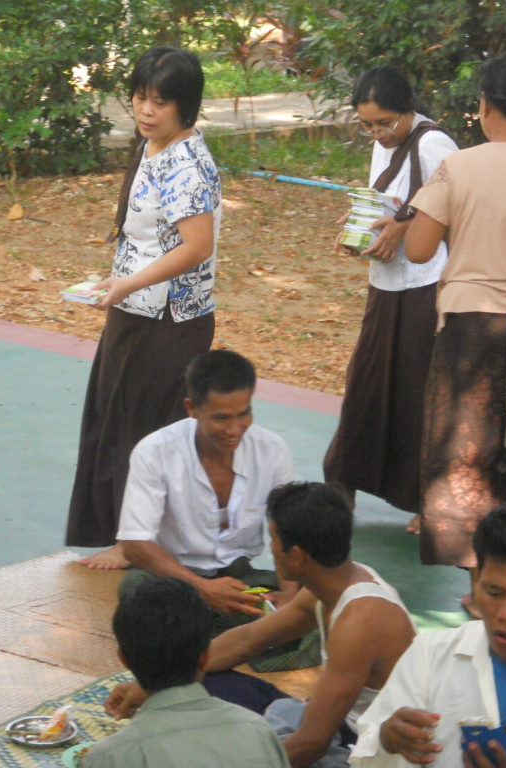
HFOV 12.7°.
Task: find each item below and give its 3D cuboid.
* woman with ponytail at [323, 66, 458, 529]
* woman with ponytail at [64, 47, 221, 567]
[{"bbox_3d":[0.444,-0.263,7.348,0.440,1.514,0.440,12,18,42],"label":"woman with ponytail"},{"bbox_3d":[-0.332,-0.237,7.027,0.480,1.595,0.430,-7,15,-29],"label":"woman with ponytail"}]

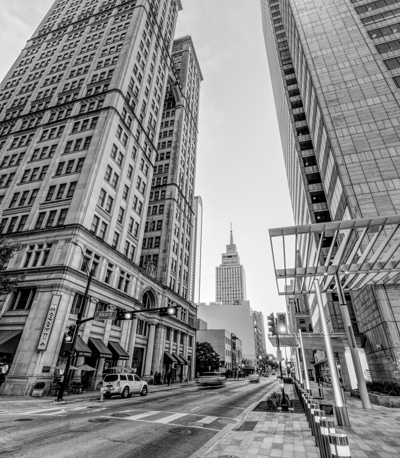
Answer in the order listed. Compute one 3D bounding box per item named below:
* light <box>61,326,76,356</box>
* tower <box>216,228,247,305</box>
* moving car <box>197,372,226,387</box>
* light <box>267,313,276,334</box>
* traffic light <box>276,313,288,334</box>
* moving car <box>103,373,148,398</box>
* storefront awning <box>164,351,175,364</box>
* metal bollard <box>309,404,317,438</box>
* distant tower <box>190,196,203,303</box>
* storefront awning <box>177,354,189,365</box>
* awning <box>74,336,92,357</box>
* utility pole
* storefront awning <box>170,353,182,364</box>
[{"bbox_3d":[-9.971,8.233,19.346,0.520,1.300,0.400,-7,-30,16],"label":"light"},{"bbox_3d":[36.711,63.211,271.898,31.000,165.000,26.000,-7,-30,16],"label":"tower"},{"bbox_3d":[1.997,21.542,35.682,1.850,1.600,4.600,-7,-30,16],"label":"moving car"},{"bbox_3d":[4.280,5.747,15.043,0.450,1.200,0.420,-7,-30,16],"label":"light"},{"bbox_3d":[5.212,5.976,15.780,0.600,1.260,0.350,-7,-30,16],"label":"traffic light"},{"bbox_3d":[-6.747,14.522,23.266,1.880,1.820,4.750,-11,-32,23],"label":"moving car"},{"bbox_3d":[-4.764,21.832,42.106,1.550,1.650,2.000,-7,-30,16],"label":"storefront awning"},{"bbox_3d":[4.188,6.970,9.260,0.265,1.030,0.265,-7,-30,16],"label":"metal bollard"},{"bbox_3d":[-22.860,54.813,335.458,44.000,240.000,44.000,-7,-30,16],"label":"distant tower"},{"bbox_3d":[-2.973,24.829,47.231,1.550,1.600,2.000,-7,-30,16],"label":"storefront awning"},{"bbox_3d":[-11.291,10.925,23.459,1.900,1.850,1.950,-7,-30,16],"label":"awning"},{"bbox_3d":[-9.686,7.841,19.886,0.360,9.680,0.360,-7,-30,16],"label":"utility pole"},{"bbox_3d":[-3.855,23.288,44.728,1.850,1.820,1.900,-7,-30,16],"label":"storefront awning"}]

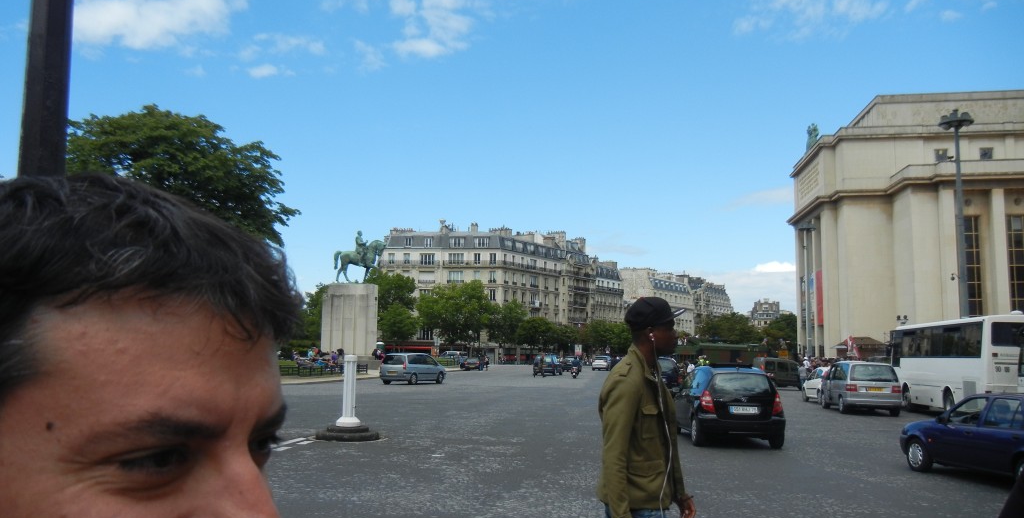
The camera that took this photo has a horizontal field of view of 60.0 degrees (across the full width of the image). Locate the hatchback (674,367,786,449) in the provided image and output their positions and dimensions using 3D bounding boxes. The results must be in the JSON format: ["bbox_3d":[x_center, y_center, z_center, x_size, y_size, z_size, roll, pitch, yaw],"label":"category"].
[{"bbox_3d":[4.548,3.079,18.994,1.770,1.590,3.840,1,-6,3],"label":"hatchback"}]

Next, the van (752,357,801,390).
[{"bbox_3d":[15.878,6.797,52.095,4.000,1.820,1.680,4,-7,-28],"label":"van"}]

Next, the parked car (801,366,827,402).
[{"bbox_3d":[13.216,5.272,36.896,1.660,1.440,3.850,0,-6,4],"label":"parked car"}]

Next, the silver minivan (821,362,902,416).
[{"bbox_3d":[12.066,4.447,30.889,1.830,1.710,4.450,0,-6,8],"label":"silver minivan"}]

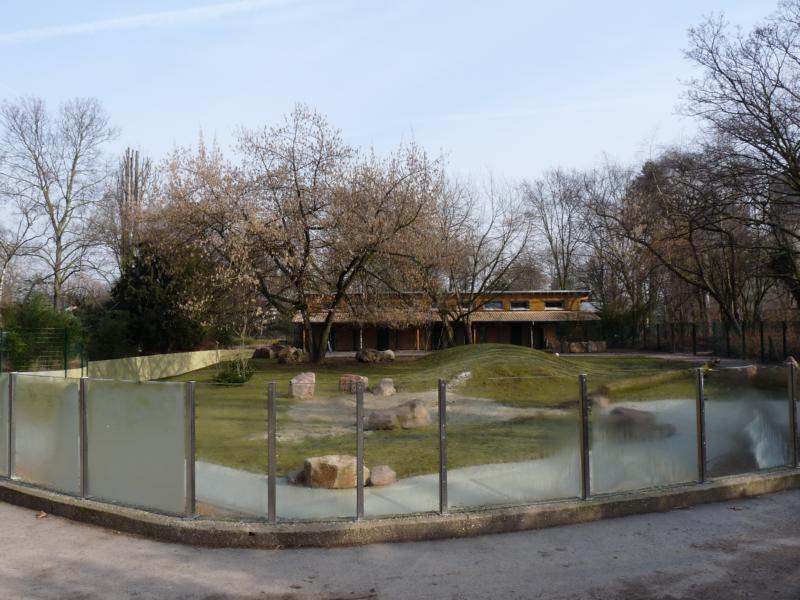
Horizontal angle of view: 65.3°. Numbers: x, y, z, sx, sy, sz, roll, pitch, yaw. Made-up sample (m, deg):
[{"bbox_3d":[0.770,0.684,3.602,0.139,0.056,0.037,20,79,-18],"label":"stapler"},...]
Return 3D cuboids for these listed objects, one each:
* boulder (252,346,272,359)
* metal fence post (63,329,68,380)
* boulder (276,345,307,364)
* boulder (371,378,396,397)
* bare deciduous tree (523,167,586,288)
[{"bbox_3d":[-8.484,3.239,38.500,1.200,0.720,1.000,0,-3,-6],"label":"boulder"},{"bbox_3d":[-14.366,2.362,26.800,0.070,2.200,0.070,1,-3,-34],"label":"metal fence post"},{"bbox_3d":[-5.999,3.013,34.500,1.600,1.050,1.250,0,-3,-6],"label":"boulder"},{"bbox_3d":[-0.497,2.636,18.800,0.750,0.500,0.650,-1,-3,0],"label":"boulder"},{"bbox_3d":[15.351,-4.393,62.000,6.600,17.345,6.400,-1,-3,0],"label":"bare deciduous tree"}]

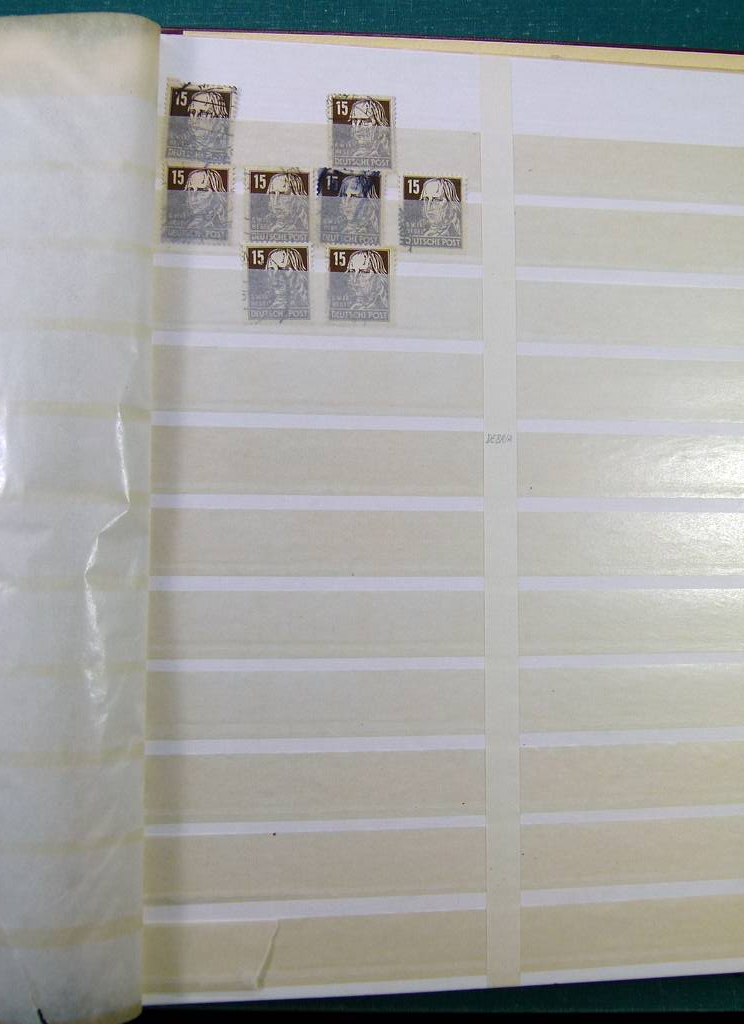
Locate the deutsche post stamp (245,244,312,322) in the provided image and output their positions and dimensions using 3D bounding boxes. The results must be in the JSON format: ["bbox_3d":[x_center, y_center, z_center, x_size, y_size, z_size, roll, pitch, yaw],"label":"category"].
[{"bbox_3d":[-0.029,-0.071,0.304,0.021,0.001,0.025,0,87,-7],"label":"deutsche post stamp"}]

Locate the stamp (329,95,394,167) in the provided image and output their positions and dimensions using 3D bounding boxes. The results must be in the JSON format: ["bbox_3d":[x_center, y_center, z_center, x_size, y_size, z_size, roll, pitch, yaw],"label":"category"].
[{"bbox_3d":[-0.003,-0.120,0.310,0.021,0.001,0.025,-1,87,-7],"label":"stamp"}]

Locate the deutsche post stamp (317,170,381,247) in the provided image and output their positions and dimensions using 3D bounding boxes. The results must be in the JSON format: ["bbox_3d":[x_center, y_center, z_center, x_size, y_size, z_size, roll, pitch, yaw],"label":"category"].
[{"bbox_3d":[-0.006,-0.096,0.308,0.021,0.001,0.025,0,87,-7],"label":"deutsche post stamp"}]

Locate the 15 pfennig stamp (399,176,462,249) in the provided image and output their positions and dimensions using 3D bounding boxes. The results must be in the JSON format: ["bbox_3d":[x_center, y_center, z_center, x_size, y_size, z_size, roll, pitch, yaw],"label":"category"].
[{"bbox_3d":[0.020,-0.095,0.311,0.021,0.001,0.025,0,87,-7],"label":"15 pfennig stamp"}]

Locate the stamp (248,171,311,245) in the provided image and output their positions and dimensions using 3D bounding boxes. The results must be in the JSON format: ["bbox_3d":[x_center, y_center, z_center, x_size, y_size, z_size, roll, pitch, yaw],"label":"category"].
[{"bbox_3d":[-0.029,-0.095,0.305,0.021,0.001,0.025,0,87,-7],"label":"stamp"}]

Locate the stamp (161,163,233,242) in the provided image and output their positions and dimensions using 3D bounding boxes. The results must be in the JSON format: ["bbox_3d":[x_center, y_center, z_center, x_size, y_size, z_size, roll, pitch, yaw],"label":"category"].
[{"bbox_3d":[-0.054,-0.095,0.302,0.021,0.001,0.025,0,87,-7],"label":"stamp"}]

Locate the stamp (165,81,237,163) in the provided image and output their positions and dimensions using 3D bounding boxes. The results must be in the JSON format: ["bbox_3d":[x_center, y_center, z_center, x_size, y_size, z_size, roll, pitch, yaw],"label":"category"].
[{"bbox_3d":[-0.053,-0.121,0.304,0.021,0.001,0.025,2,86,-7],"label":"stamp"}]

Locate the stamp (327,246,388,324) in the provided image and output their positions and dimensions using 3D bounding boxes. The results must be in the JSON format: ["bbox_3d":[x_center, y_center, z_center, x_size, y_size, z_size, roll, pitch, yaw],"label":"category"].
[{"bbox_3d":[-0.003,-0.071,0.307,0.021,0.001,0.025,0,87,-7],"label":"stamp"}]

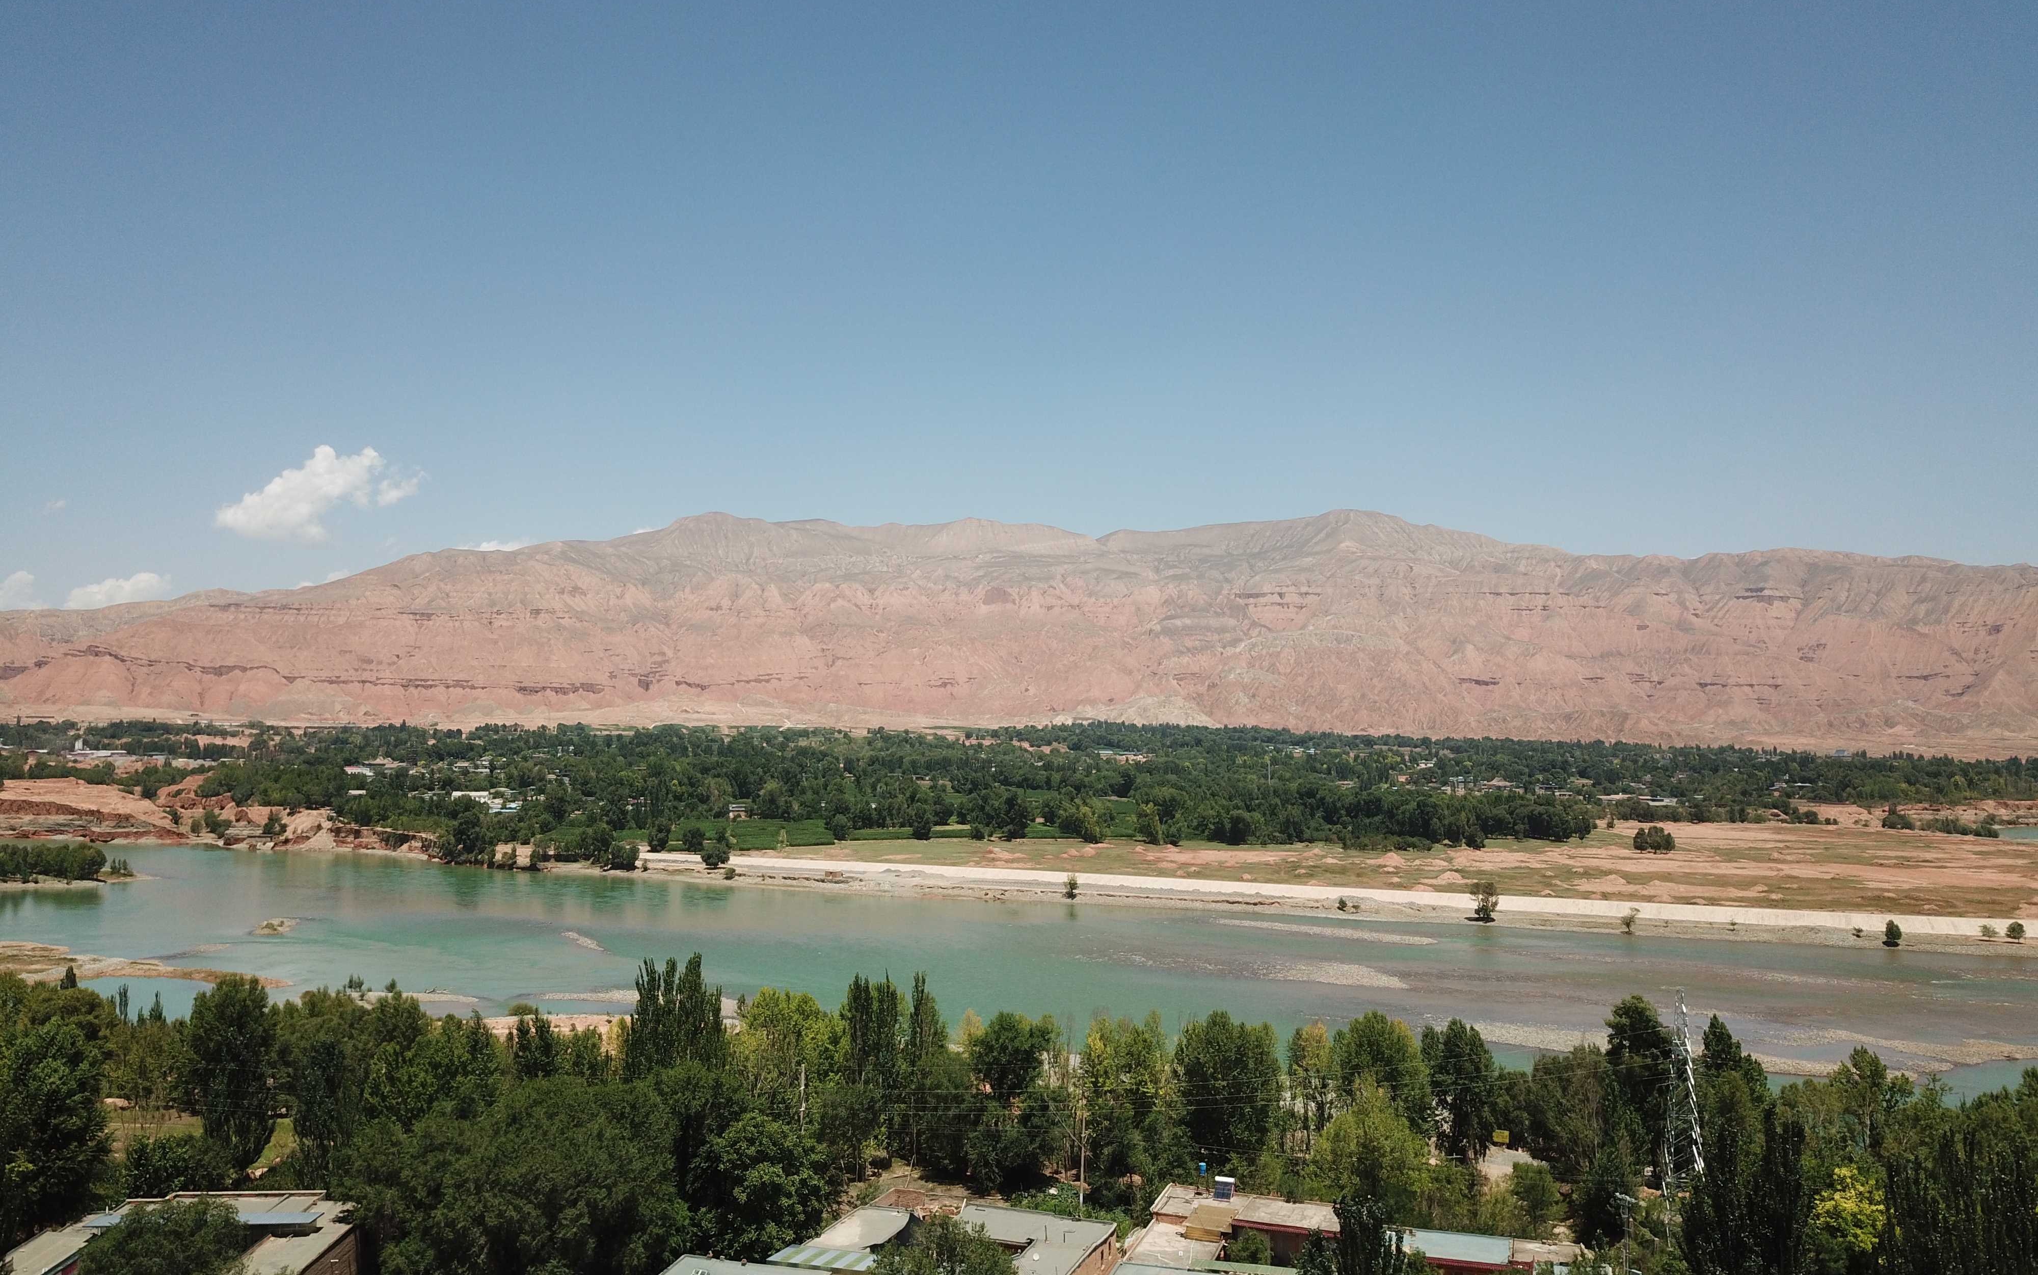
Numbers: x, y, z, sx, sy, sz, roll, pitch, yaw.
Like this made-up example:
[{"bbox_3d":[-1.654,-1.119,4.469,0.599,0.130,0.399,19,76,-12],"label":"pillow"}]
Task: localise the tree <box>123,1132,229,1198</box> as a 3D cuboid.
[{"bbox_3d":[-77.694,49.416,141.831,9.800,7.140,8.000,2,-3,-28],"label":"tree"}]

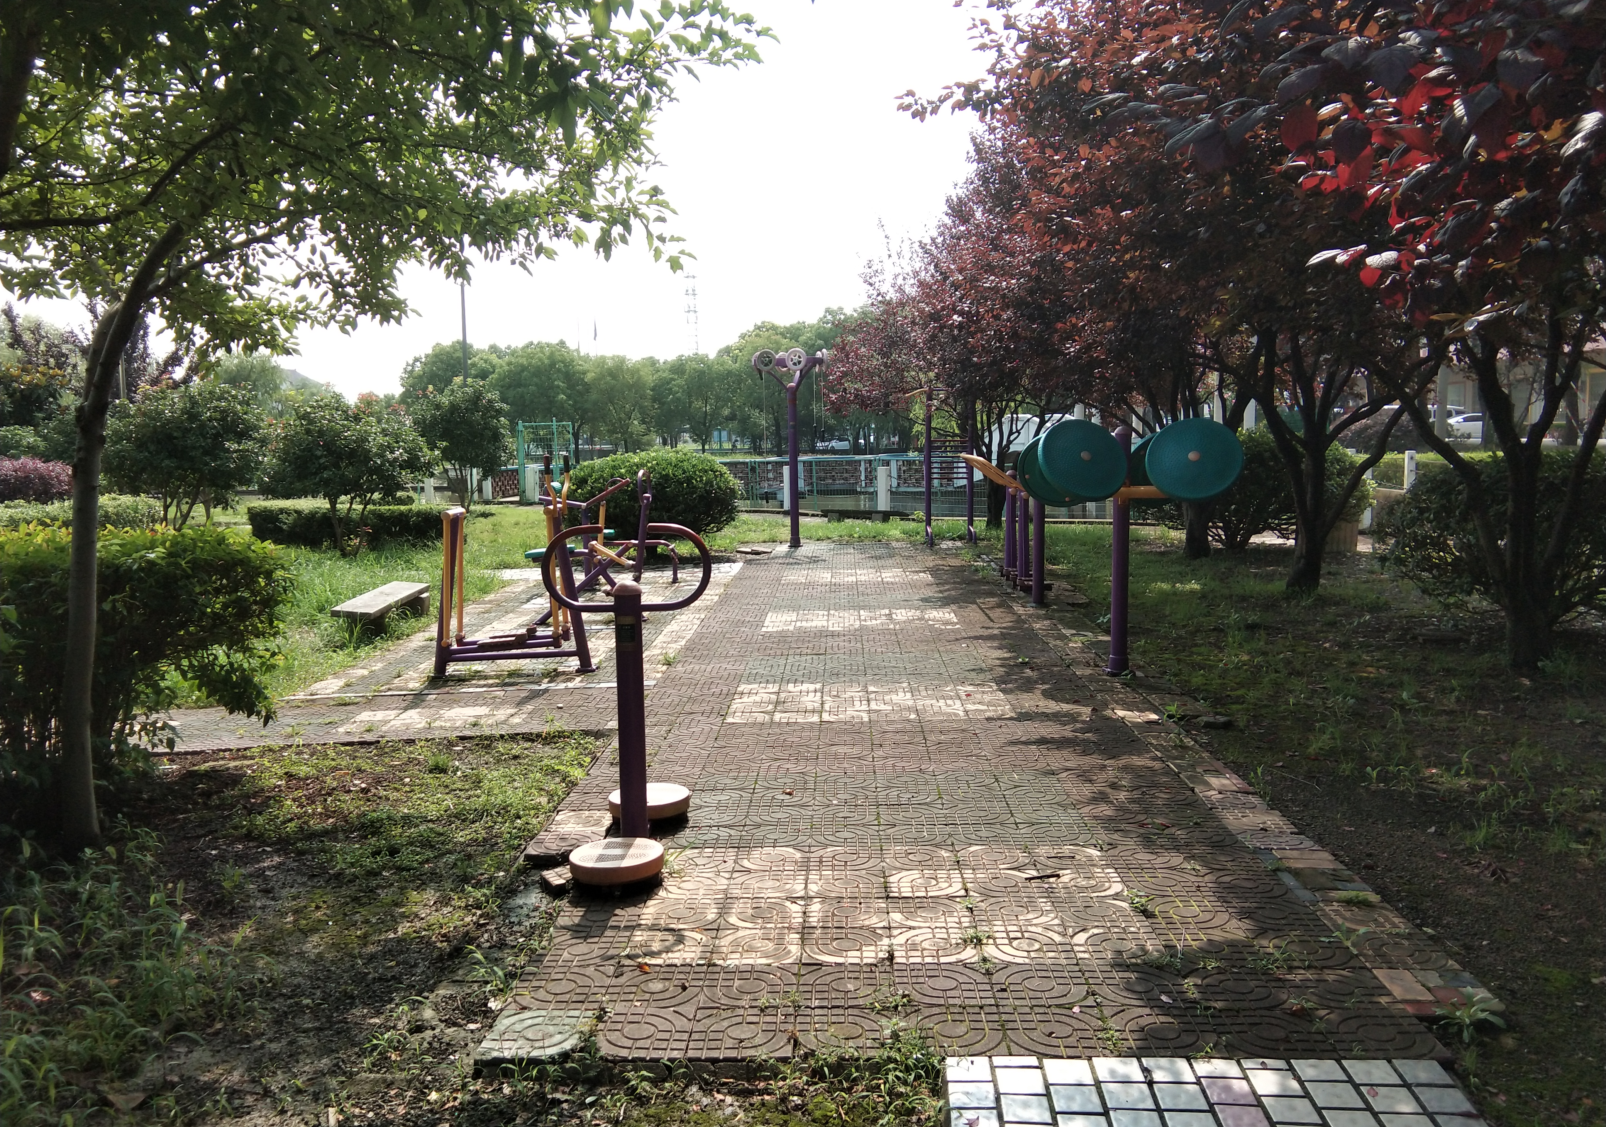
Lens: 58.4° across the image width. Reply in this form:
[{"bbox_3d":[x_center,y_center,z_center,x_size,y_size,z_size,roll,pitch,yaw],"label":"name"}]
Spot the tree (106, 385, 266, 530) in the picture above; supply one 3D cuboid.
[{"bbox_3d":[-9.738,-1.622,22.518,2.605,2.421,2.526,-1,5,2],"label":"tree"}]

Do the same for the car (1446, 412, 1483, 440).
[{"bbox_3d":[30.660,-6.218,66.000,4.450,1.470,1.800,0,5,7],"label":"car"}]

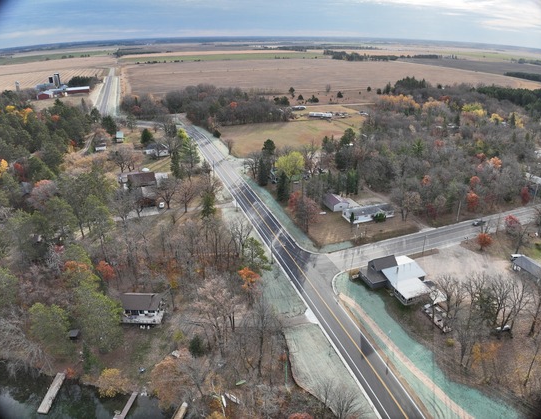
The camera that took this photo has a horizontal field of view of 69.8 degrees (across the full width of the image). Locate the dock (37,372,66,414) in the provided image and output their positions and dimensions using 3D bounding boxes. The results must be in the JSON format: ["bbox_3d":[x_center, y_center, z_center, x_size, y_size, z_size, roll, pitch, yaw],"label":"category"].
[{"bbox_3d":[-50.020,42.190,89.140,2.030,0.500,10.890,-2,24,-6],"label":"dock"}]

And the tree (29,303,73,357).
[{"bbox_3d":[-52.200,29.500,92.900,8.900,15.500,8.900,0,24,0],"label":"tree"}]

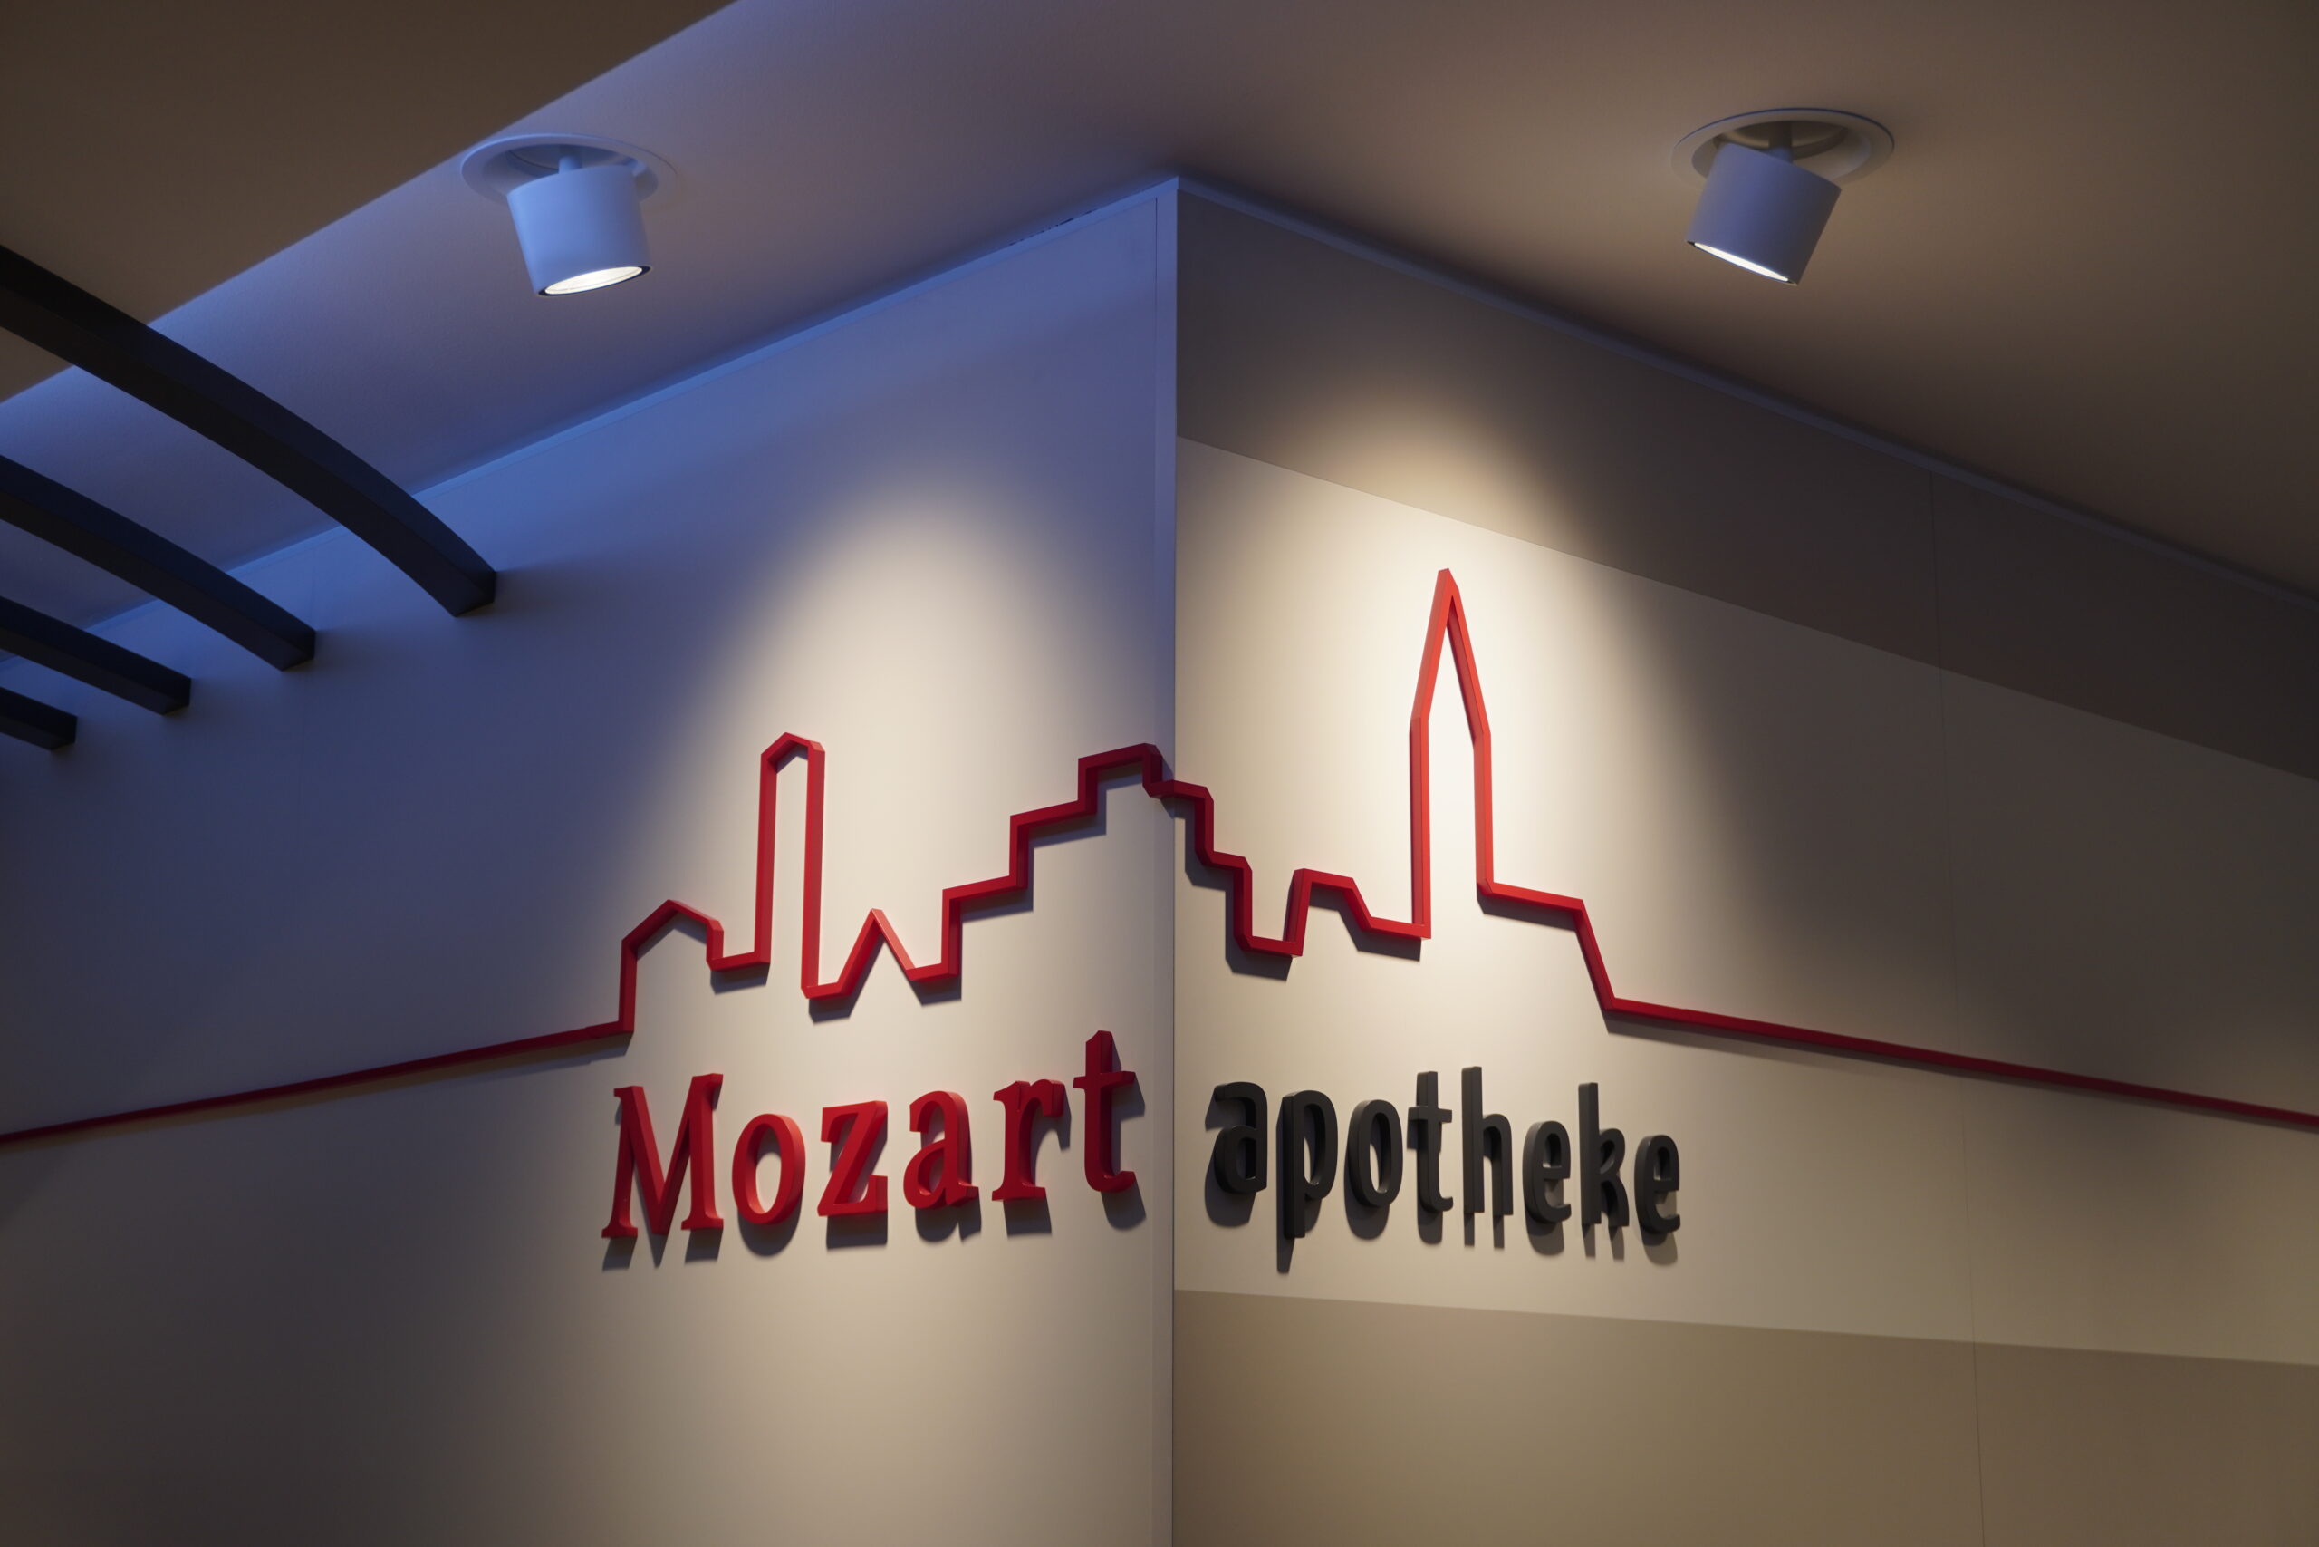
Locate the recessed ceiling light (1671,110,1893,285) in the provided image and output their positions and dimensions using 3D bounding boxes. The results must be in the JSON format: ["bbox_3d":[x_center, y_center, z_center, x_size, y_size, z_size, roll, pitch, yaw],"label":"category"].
[{"bbox_3d":[0.509,-0.460,2.683,0.181,0.117,0.181,12,-17,-41],"label":"recessed ceiling light"}]

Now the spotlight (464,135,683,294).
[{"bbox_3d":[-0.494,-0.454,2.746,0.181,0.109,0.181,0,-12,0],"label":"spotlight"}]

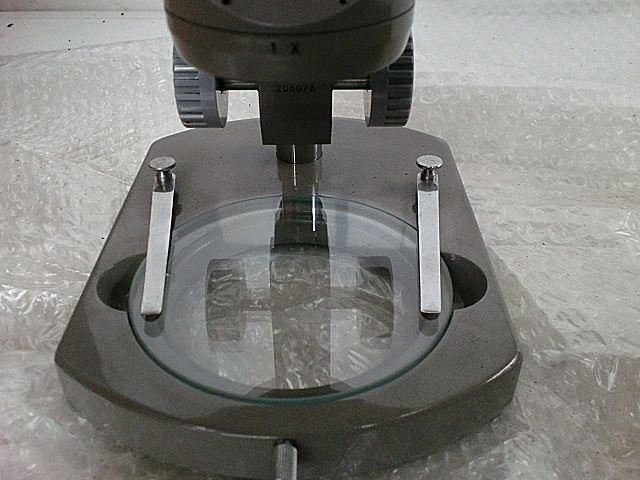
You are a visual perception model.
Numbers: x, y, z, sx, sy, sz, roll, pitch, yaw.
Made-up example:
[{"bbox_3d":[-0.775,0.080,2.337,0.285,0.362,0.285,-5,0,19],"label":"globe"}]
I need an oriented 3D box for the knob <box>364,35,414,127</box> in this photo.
[{"bbox_3d":[0.024,-0.058,0.229,0.014,0.036,0.036,-1,34,-1],"label":"knob"}]

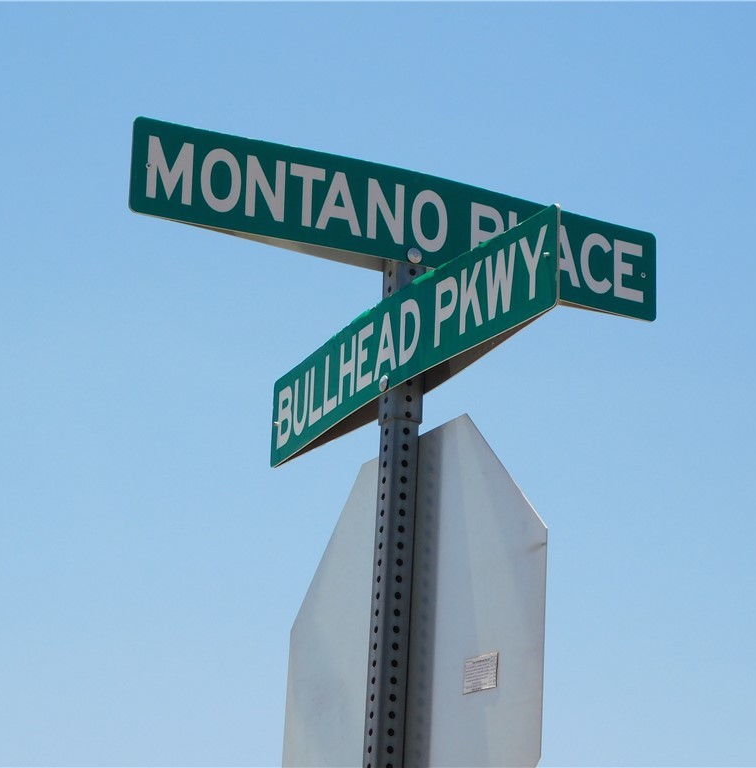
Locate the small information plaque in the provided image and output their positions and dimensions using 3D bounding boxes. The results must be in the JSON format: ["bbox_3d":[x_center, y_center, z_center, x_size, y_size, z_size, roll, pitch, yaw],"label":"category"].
[{"bbox_3d":[0.142,0.402,3.741,0.003,0.050,0.090,13,-18,-26],"label":"small information plaque"}]

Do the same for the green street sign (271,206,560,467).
[{"bbox_3d":[0.036,-0.055,4.104,0.055,0.152,0.918,12,-21,-25],"label":"green street sign"}]

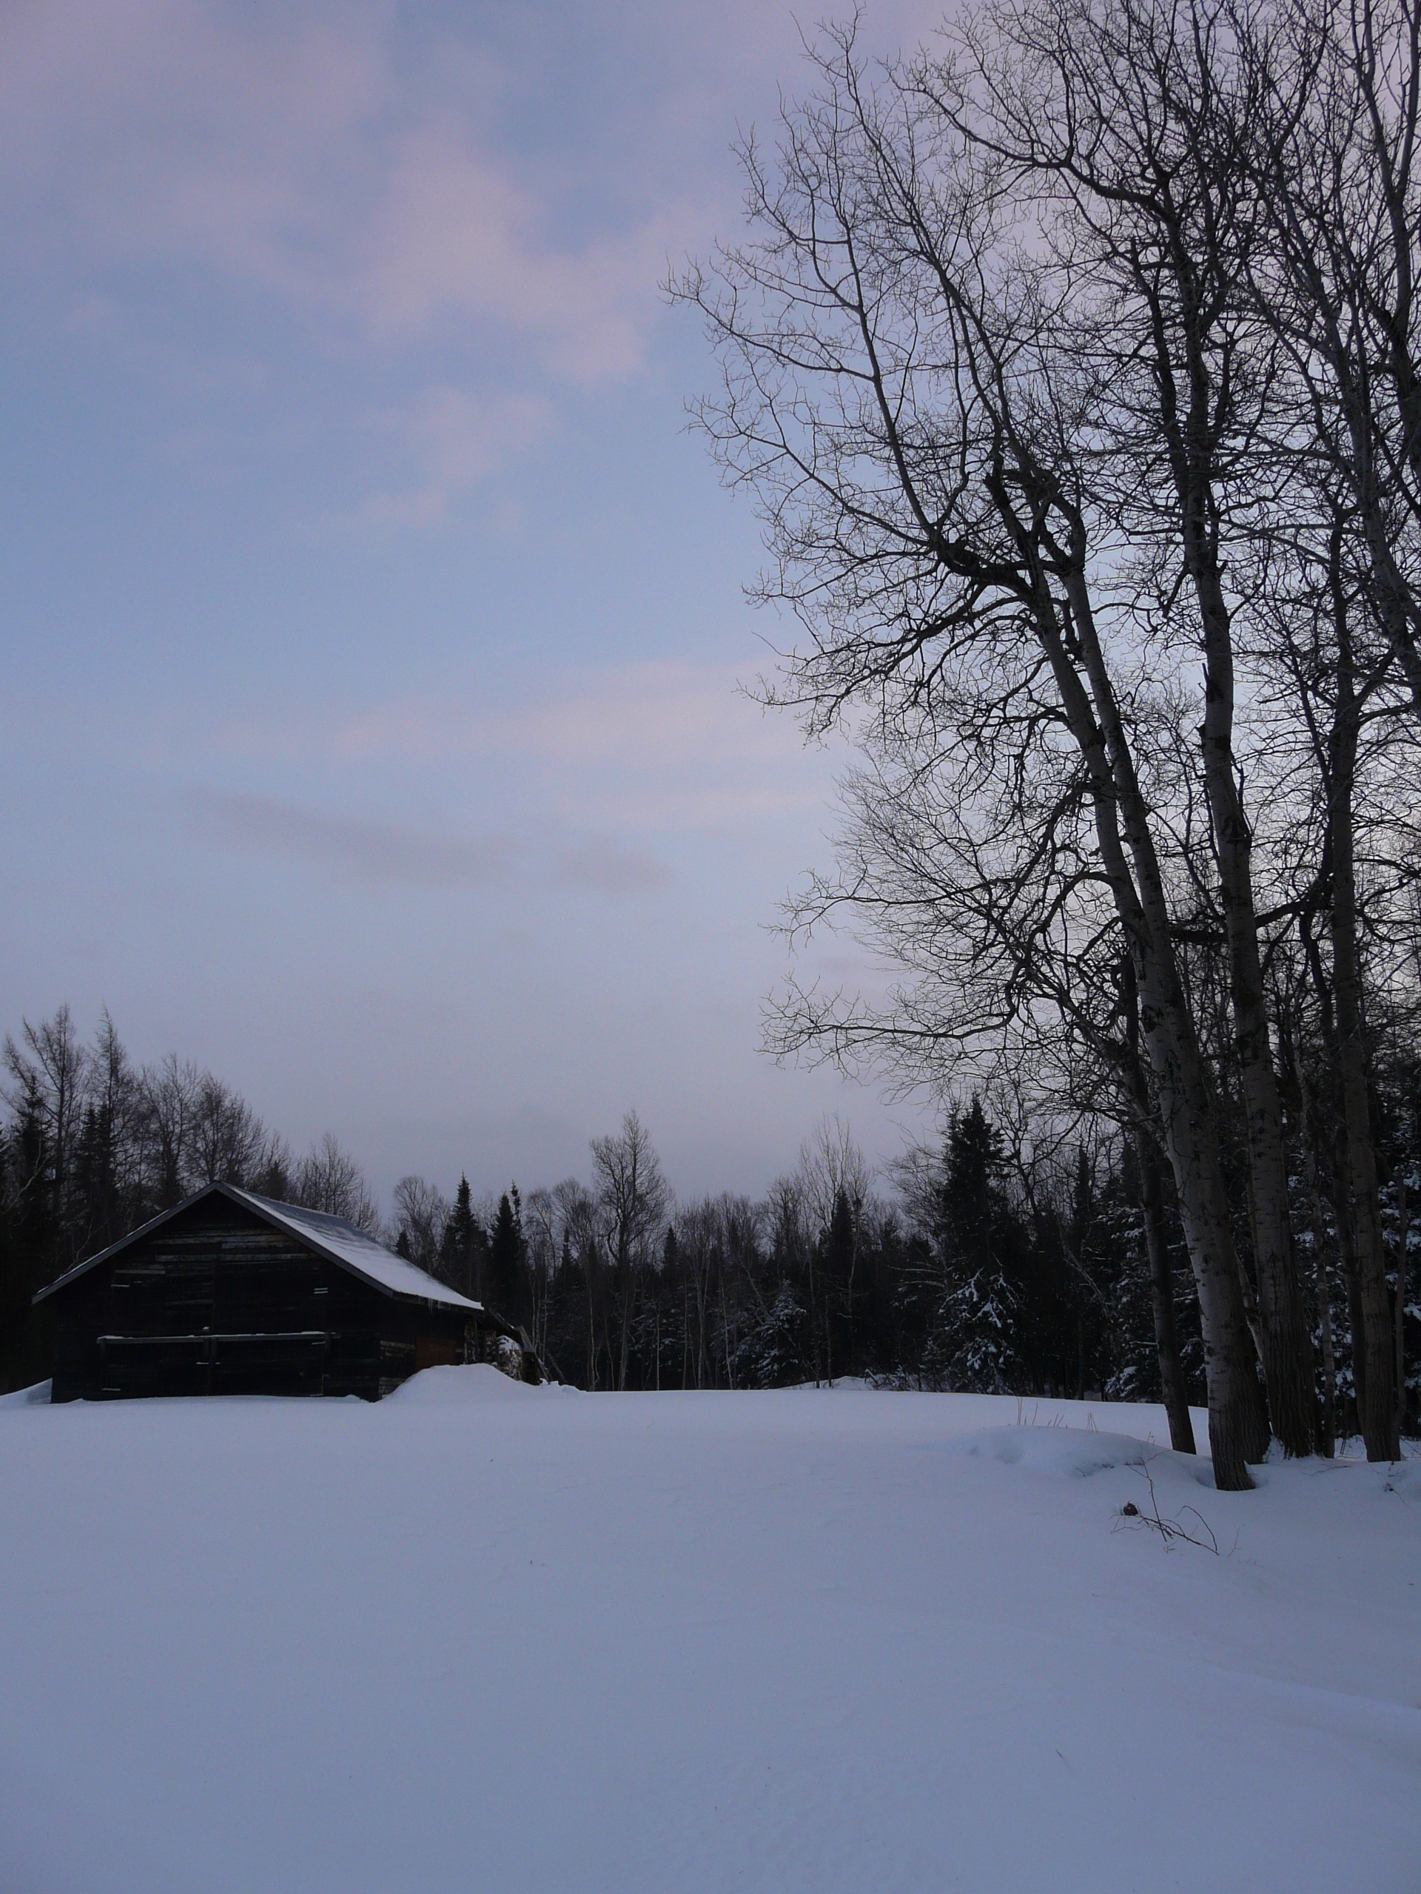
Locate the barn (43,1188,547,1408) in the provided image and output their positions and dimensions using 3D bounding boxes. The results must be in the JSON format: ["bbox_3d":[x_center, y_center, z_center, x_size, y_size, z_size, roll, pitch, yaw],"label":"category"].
[{"bbox_3d":[-10.653,9.108,39.342,9.121,5.085,9.487,-2,-16,4],"label":"barn"}]

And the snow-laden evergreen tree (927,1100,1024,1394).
[{"bbox_3d":[7.541,8.592,43.500,2.900,8.500,2.900,-1,-16,0],"label":"snow-laden evergreen tree"}]

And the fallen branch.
[{"bbox_3d":[2.907,3.537,9.600,0.720,0.420,0.600,-1,-16,0],"label":"fallen branch"}]

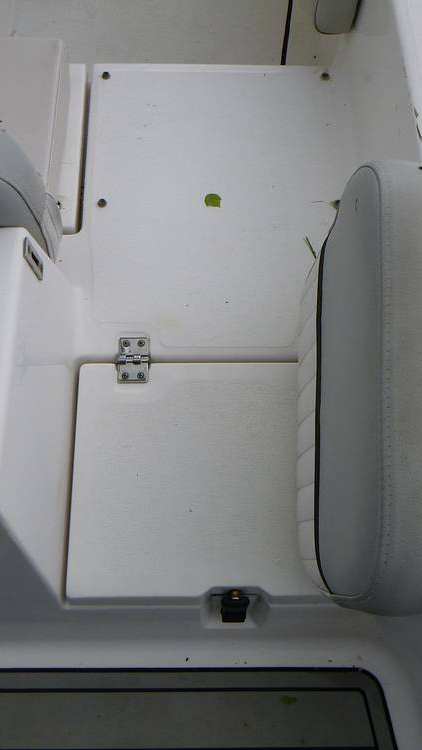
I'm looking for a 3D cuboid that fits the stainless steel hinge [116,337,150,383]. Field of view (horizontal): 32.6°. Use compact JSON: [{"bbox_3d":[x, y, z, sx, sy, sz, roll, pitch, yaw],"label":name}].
[{"bbox_3d":[-0.108,-0.021,1.000,0.043,0.012,0.066,0,67,0],"label":"stainless steel hinge"}]

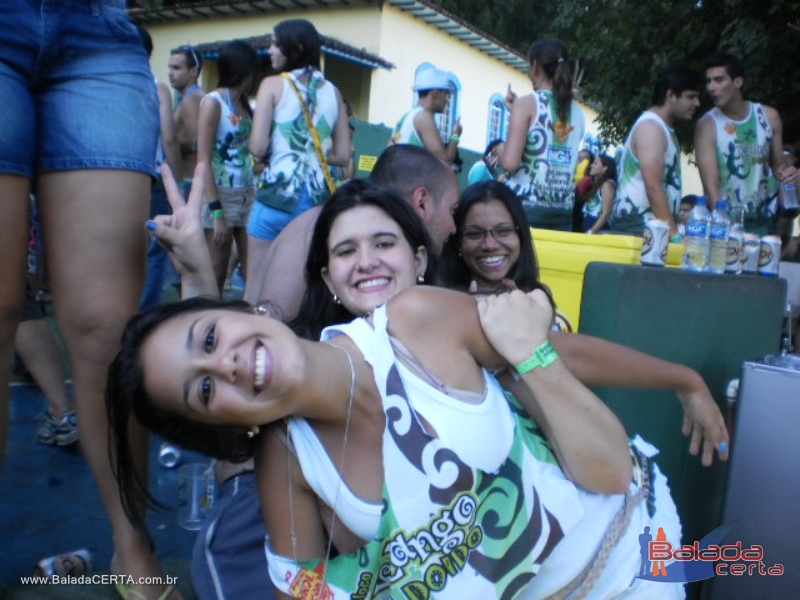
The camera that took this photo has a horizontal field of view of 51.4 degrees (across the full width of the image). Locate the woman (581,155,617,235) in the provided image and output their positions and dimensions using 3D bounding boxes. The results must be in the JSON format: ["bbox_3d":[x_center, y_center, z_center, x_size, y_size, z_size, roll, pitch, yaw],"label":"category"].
[{"bbox_3d":[1.794,-0.524,7.659,0.300,1.620,0.420,3,5,-24],"label":"woman"}]

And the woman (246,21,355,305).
[{"bbox_3d":[-0.478,-0.353,3.490,0.450,1.630,0.300,3,5,-24],"label":"woman"}]

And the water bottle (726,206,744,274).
[{"bbox_3d":[0.977,-0.176,2.420,0.061,0.205,0.061,5,4,0],"label":"water bottle"}]

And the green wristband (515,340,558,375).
[{"bbox_3d":[0.164,0.069,1.000,0.056,0.025,0.045,-23,-21,-3],"label":"green wristband"}]

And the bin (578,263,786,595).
[{"bbox_3d":[0.830,0.330,2.624,0.550,0.860,0.540,6,4,12],"label":"bin"}]

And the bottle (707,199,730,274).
[{"bbox_3d":[0.922,-0.182,2.400,0.063,0.215,0.063,5,4,0],"label":"bottle"}]

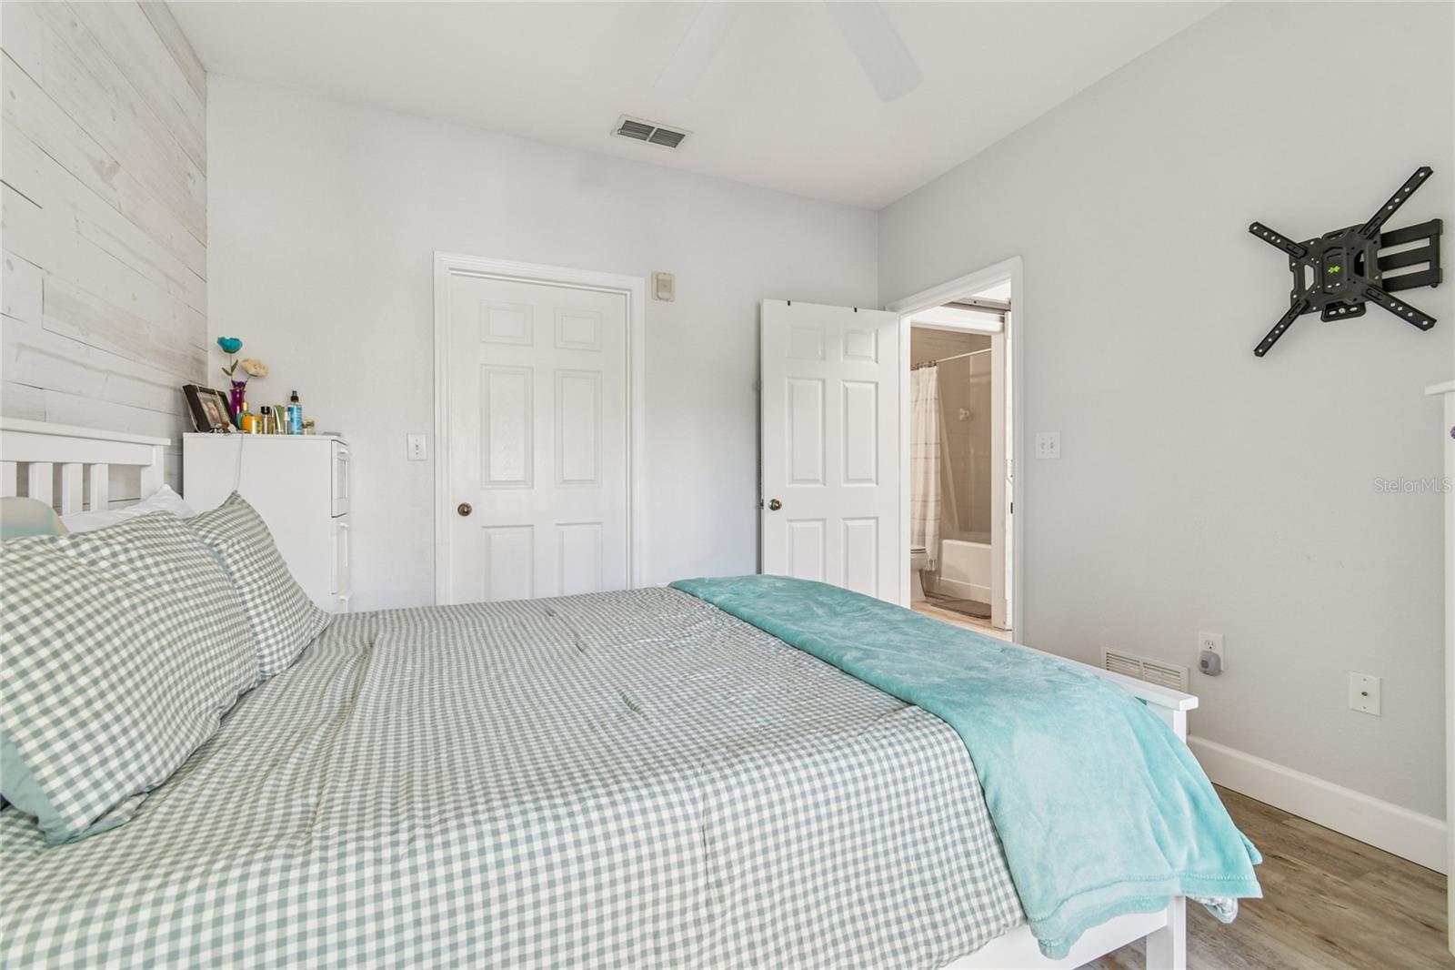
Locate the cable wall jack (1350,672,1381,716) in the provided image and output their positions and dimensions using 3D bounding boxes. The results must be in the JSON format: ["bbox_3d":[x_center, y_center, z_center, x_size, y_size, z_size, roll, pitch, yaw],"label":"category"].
[{"bbox_3d":[1.895,0.620,1.799,0.013,0.114,0.071,0,1,-26],"label":"cable wall jack"}]

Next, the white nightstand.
[{"bbox_3d":[-1.808,0.433,2.448,0.485,1.243,0.380,0,1,-26],"label":"white nightstand"}]

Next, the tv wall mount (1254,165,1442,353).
[{"bbox_3d":[1.837,-0.637,1.819,0.100,0.445,0.418,0,1,-26],"label":"tv wall mount"}]

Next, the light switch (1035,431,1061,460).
[{"bbox_3d":[1.444,-0.176,2.729,0.018,0.118,0.118,0,1,-26],"label":"light switch"}]

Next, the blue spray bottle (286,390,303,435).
[{"bbox_3d":[-1.746,-0.281,2.449,0.055,0.185,0.057,1,1,42],"label":"blue spray bottle"}]

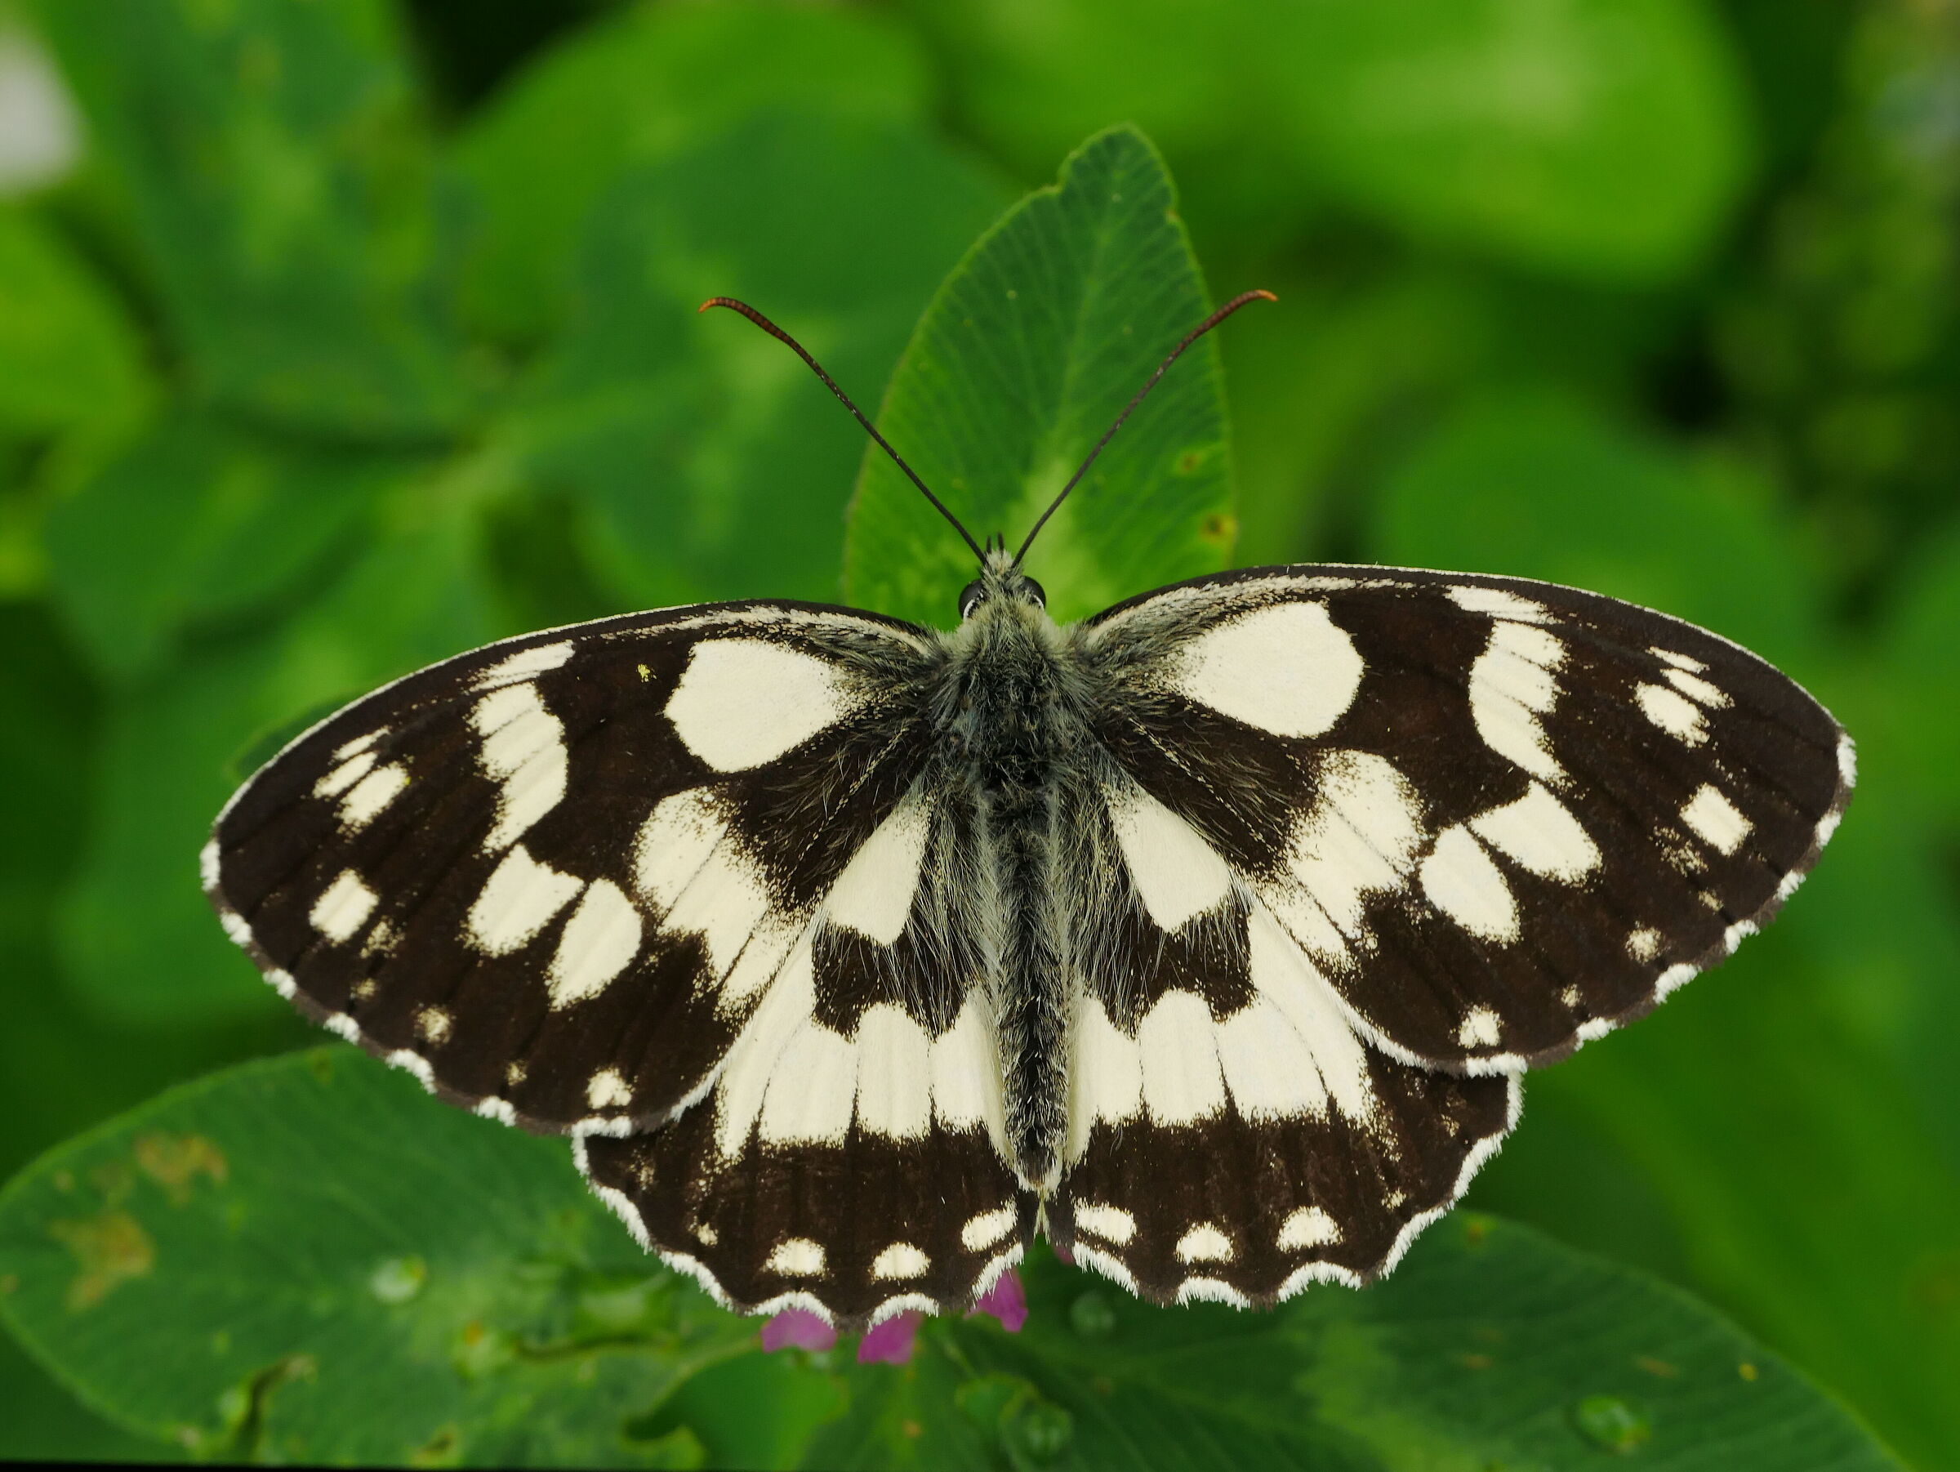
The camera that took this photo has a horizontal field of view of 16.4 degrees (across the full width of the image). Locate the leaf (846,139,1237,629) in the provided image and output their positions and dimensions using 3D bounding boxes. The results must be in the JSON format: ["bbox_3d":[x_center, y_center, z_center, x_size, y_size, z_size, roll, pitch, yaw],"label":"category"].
[{"bbox_3d":[0.002,-0.009,0.228,0.014,0.023,0.004,8,17,0],"label":"leaf"}]

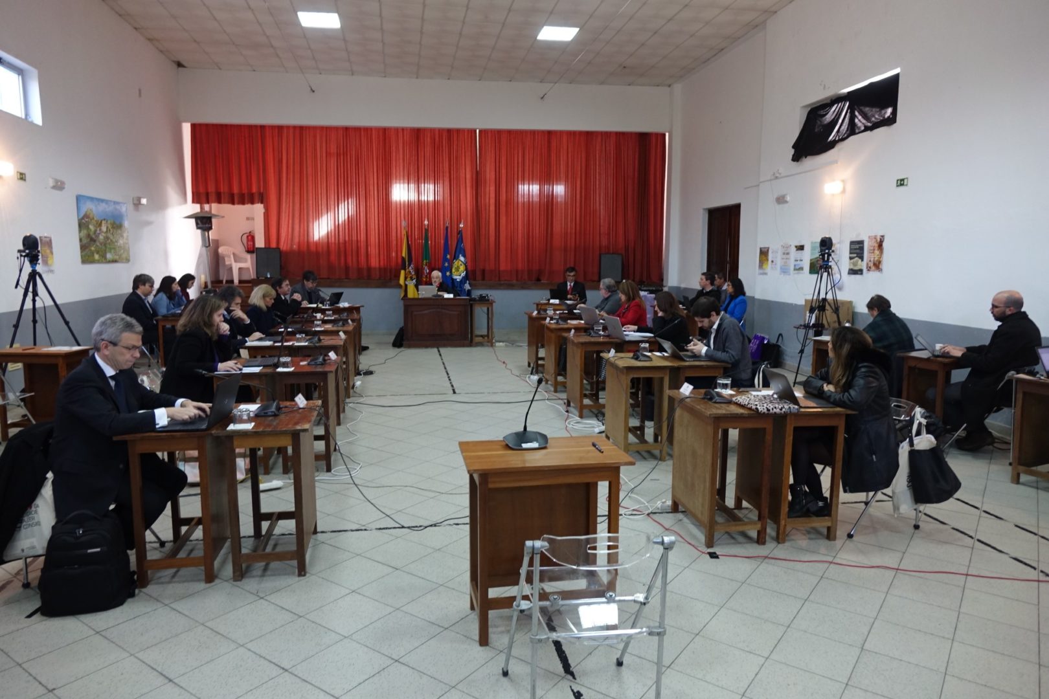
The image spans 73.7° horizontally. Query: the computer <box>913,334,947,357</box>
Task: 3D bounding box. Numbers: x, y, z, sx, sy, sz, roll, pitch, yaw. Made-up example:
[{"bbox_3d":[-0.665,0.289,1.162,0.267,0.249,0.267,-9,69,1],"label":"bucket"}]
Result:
[{"bbox_3d":[3.652,-0.052,6.151,0.400,0.190,0.330,6,9,36],"label":"computer"}]

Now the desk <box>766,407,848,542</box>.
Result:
[{"bbox_3d":[1.588,0.683,4.246,0.440,0.775,0.690,-1,8,-8],"label":"desk"}]

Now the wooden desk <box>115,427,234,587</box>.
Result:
[{"bbox_3d":[-1.721,0.722,3.610,0.430,0.755,0.680,-1,8,-10],"label":"wooden desk"}]

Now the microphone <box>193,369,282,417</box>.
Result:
[{"bbox_3d":[-1.519,0.223,3.739,0.430,0.245,0.190,-1,8,-10],"label":"microphone"}]

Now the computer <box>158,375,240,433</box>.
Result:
[{"bbox_3d":[-1.644,0.259,3.532,0.310,0.230,0.360,-1,8,-5],"label":"computer"}]

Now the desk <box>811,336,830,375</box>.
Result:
[{"bbox_3d":[3.311,0.291,7.152,0.690,0.770,0.450,-4,9,-28],"label":"desk"}]

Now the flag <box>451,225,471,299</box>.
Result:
[{"bbox_3d":[-1.260,-1.748,13.781,0.404,1.491,0.250,-1,8,-10],"label":"flag"}]

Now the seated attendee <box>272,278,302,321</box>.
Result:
[{"bbox_3d":[-3.079,-0.303,9.403,0.800,1.325,0.520,2,8,12],"label":"seated attendee"}]

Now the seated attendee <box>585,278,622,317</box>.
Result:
[{"bbox_3d":[1.081,-0.356,9.716,0.760,1.280,0.520,-1,8,-10],"label":"seated attendee"}]

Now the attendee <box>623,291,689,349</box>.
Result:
[{"bbox_3d":[1.383,0.016,7.331,0.800,1.260,0.520,-1,8,-8],"label":"attendee"}]

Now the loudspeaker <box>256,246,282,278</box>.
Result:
[{"bbox_3d":[-5.228,-1.764,14.322,0.510,0.670,0.420,-2,8,-14],"label":"loudspeaker"}]

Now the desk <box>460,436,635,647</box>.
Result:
[{"bbox_3d":[0.077,0.831,3.075,0.690,0.775,0.440,-1,8,-10],"label":"desk"}]

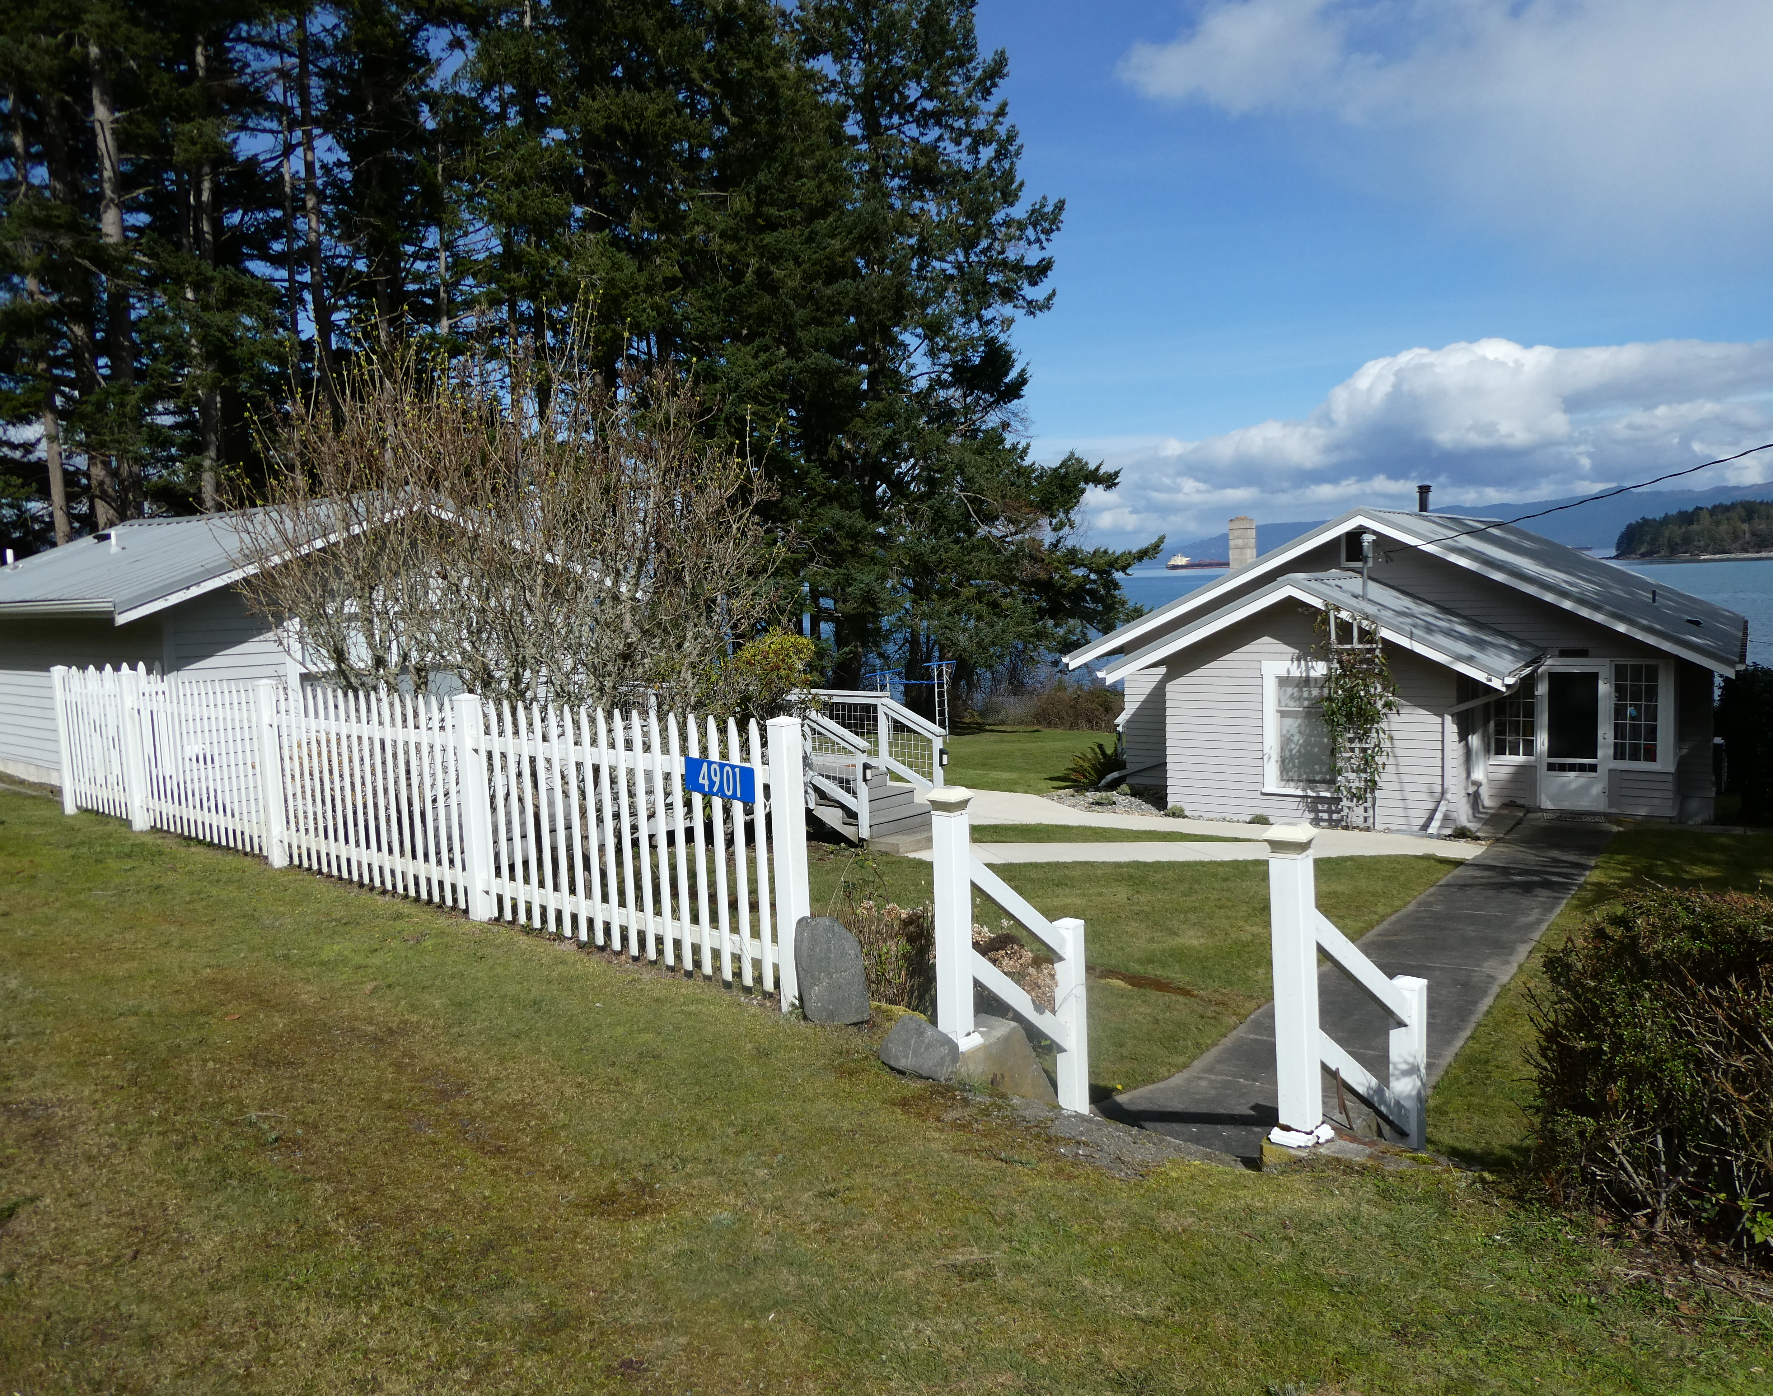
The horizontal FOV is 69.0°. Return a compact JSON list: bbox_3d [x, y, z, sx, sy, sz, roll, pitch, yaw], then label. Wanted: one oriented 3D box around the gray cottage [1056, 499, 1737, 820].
[{"bbox_3d":[9.712,-1.105,23.133,9.400,4.400,15.400,2,7,34],"label":"gray cottage"}]

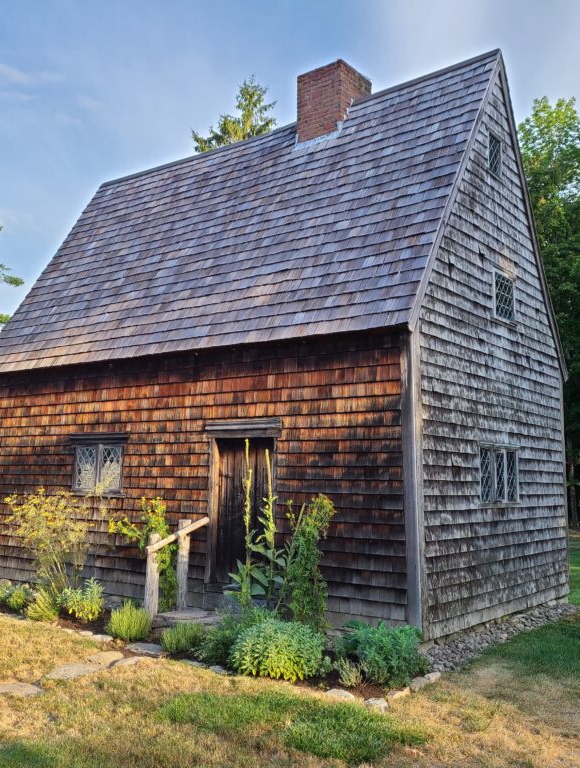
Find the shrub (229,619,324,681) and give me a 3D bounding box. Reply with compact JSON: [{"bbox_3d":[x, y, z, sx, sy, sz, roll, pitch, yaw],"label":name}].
[{"bbox_3d":[-0.115,2.303,6.818,0.780,0.418,0.741,1,-7,0],"label":"shrub"}]

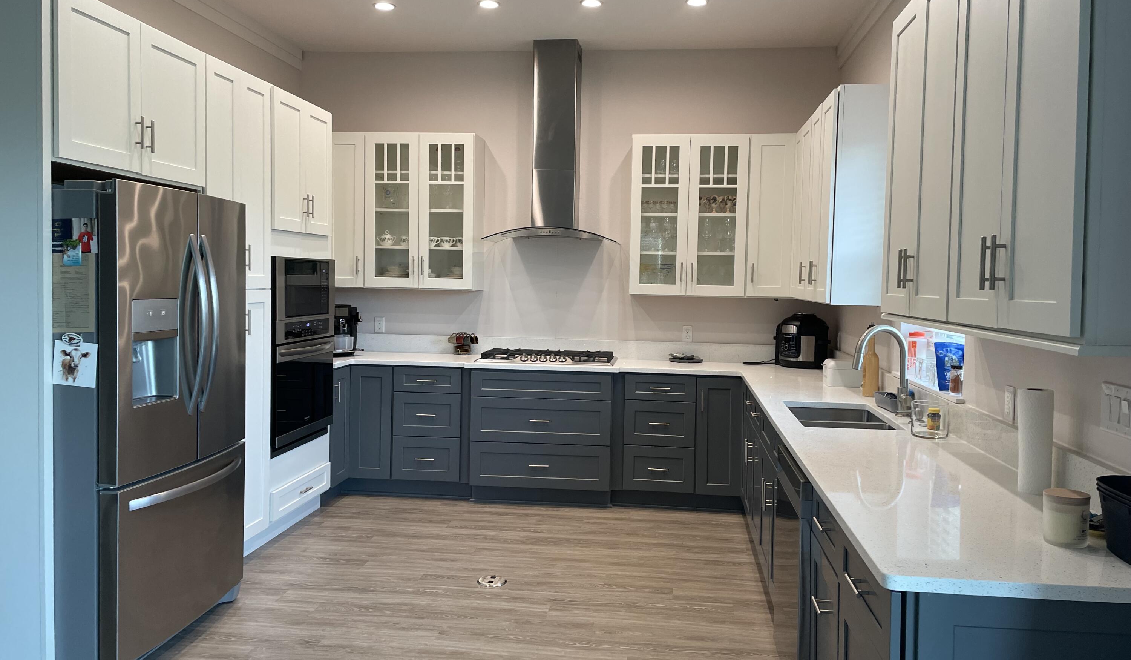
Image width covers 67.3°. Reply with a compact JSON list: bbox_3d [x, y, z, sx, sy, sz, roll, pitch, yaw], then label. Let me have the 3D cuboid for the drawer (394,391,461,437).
[{"bbox_3d":[-0.883,0.547,5.836,0.451,0.293,0.500,2,3,7],"label":"drawer"}]

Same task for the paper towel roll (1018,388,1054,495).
[{"bbox_3d":[1.319,0.309,2.391,0.096,0.283,0.096,2,3,7],"label":"paper towel roll"}]

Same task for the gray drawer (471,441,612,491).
[{"bbox_3d":[-0.138,0.864,5.705,0.906,0.289,0.500,2,3,7],"label":"gray drawer"}]

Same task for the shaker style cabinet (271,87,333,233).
[{"bbox_3d":[-1.795,-0.929,4.859,0.627,0.736,0.771,2,3,7],"label":"shaker style cabinet"}]

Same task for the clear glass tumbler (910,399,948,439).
[{"bbox_3d":[1.364,0.335,3.181,0.125,0.126,0.125,1,3,7],"label":"clear glass tumbler"}]

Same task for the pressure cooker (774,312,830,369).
[{"bbox_3d":[1.580,0.069,5.698,0.360,0.360,0.340,4,5,44],"label":"pressure cooker"}]

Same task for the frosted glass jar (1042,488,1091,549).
[{"bbox_3d":[1.111,0.416,1.881,0.087,0.111,0.087,1,3,7],"label":"frosted glass jar"}]

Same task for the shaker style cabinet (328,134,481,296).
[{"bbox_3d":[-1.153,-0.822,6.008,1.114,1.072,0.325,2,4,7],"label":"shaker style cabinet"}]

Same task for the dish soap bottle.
[{"bbox_3d":[1.534,0.156,4.255,0.080,0.360,0.080,1,3,7],"label":"dish soap bottle"}]

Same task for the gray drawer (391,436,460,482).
[{"bbox_3d":[-0.887,0.840,5.850,0.453,0.285,0.540,1,3,7],"label":"gray drawer"}]

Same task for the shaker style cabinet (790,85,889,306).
[{"bbox_3d":[1.566,-0.698,4.851,0.320,1.069,1.330,2,3,7],"label":"shaker style cabinet"}]

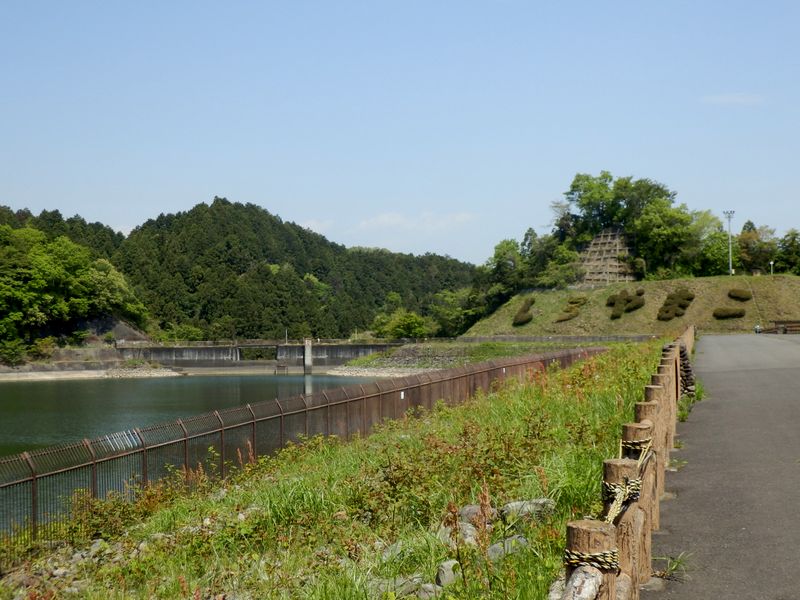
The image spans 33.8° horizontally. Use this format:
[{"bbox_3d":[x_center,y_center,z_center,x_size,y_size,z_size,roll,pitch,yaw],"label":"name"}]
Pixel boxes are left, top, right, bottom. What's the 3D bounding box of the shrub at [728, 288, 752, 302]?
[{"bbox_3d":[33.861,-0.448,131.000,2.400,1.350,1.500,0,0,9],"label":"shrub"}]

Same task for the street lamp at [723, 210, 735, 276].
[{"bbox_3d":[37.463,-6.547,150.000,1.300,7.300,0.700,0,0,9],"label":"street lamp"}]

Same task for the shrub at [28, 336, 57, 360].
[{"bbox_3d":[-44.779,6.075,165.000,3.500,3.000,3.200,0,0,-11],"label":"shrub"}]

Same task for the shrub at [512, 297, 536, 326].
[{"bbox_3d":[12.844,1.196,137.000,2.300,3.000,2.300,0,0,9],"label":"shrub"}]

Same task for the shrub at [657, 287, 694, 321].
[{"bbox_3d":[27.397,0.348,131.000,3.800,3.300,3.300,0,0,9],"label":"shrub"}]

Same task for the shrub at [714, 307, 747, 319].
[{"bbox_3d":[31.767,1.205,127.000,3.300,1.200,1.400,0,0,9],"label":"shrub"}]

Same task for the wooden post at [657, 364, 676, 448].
[{"bbox_3d":[2.790,1.121,13.800,0.160,0.870,0.160,0,0,0],"label":"wooden post"}]

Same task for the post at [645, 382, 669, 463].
[{"bbox_3d":[2.052,1.123,10.600,0.160,0.860,0.160,0,0,13],"label":"post"}]

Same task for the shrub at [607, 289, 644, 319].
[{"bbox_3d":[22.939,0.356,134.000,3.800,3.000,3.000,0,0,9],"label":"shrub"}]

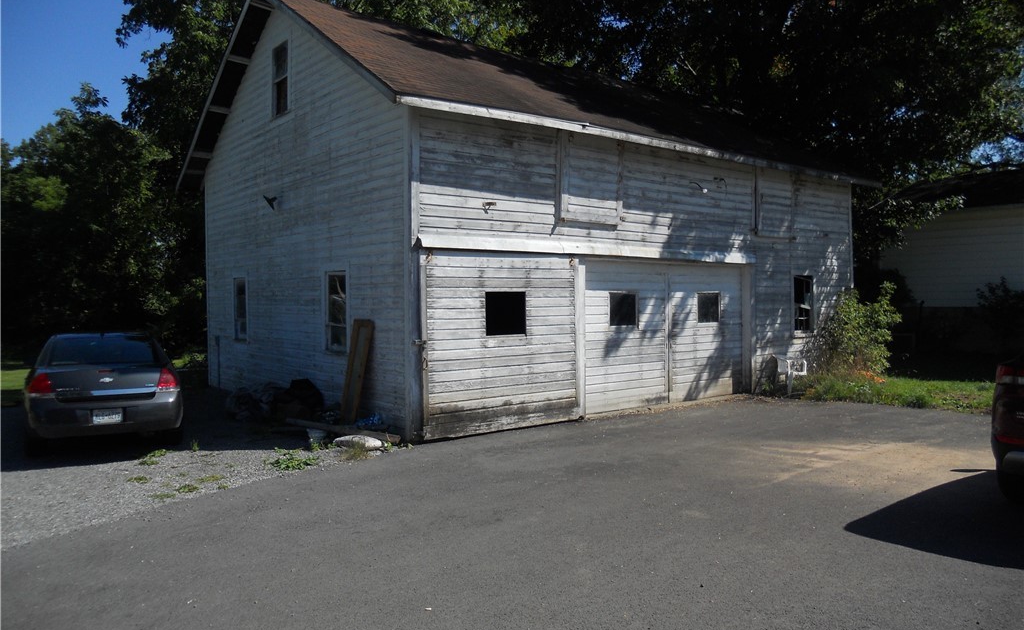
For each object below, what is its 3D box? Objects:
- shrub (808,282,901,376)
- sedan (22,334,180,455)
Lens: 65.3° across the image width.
[{"bbox_3d":[6.861,0.290,16.000,1.750,1.930,1.550,0,1,23],"label":"shrub"},{"bbox_3d":[-5.930,1.010,11.570,1.860,1.490,5.080,-1,1,-28],"label":"sedan"}]

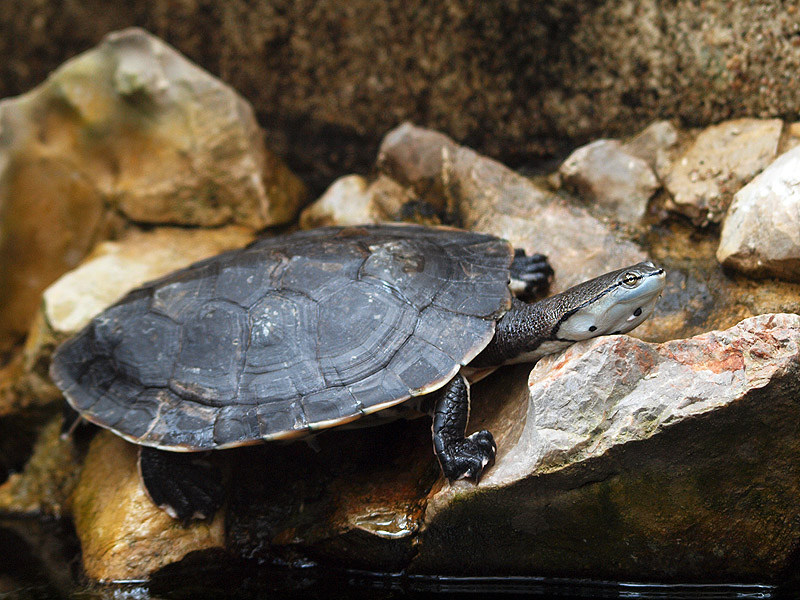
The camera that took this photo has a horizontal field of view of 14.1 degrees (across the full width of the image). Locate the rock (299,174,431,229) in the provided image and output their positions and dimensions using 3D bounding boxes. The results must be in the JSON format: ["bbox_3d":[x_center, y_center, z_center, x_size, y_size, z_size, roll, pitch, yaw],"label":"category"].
[{"bbox_3d":[-0.026,-0.062,2.330,0.092,0.055,0.065,0,19,0],"label":"rock"}]

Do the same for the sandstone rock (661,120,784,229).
[{"bbox_3d":[0.231,-0.090,2.300,0.085,0.062,0.060,4,19,11],"label":"sandstone rock"}]

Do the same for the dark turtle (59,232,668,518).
[{"bbox_3d":[-0.027,0.014,2.030,0.415,0.112,0.240,-9,34,20],"label":"dark turtle"}]

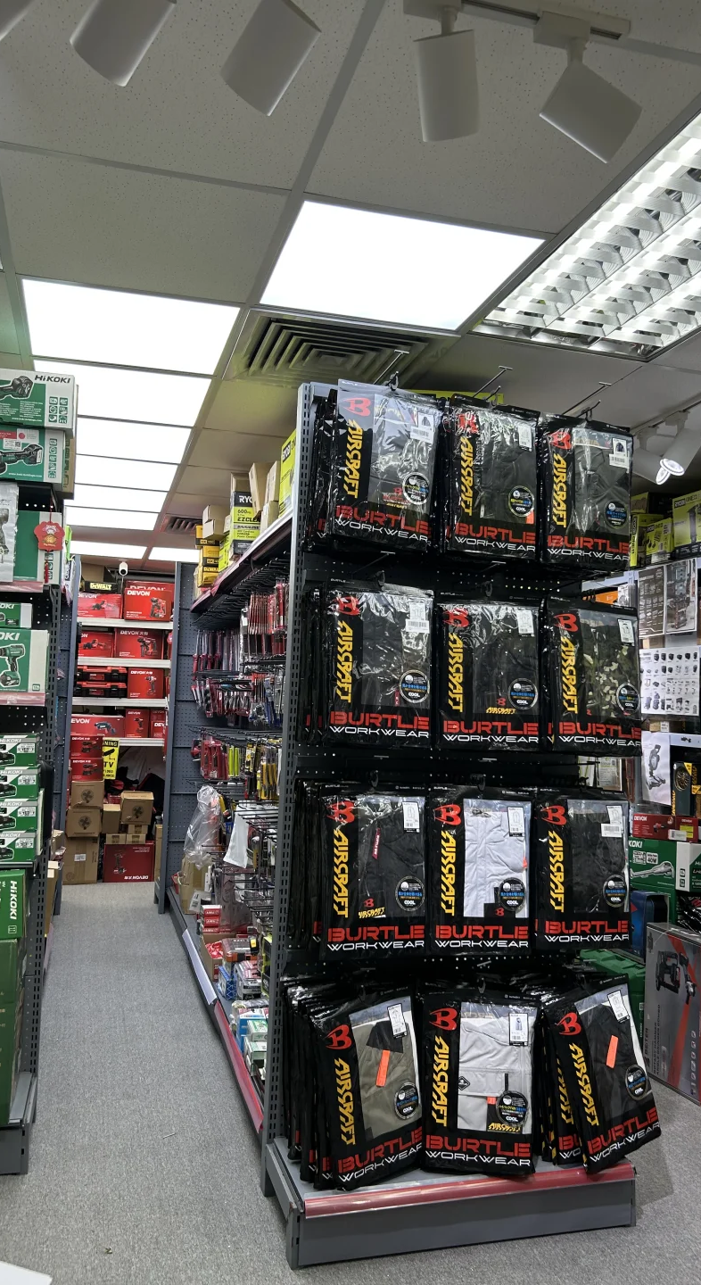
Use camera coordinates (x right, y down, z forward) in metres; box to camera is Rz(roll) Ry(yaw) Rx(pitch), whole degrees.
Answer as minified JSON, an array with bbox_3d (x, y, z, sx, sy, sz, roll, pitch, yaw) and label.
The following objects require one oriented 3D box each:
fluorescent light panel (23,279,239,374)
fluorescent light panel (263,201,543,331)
[{"bbox_3d":[-0.635,-0.898,2.773,0.560,0.030,0.560,3,-4,-15],"label":"fluorescent light panel"},{"bbox_3d":[0.099,-0.903,2.346,0.560,0.030,0.560,3,-4,-15],"label":"fluorescent light panel"}]

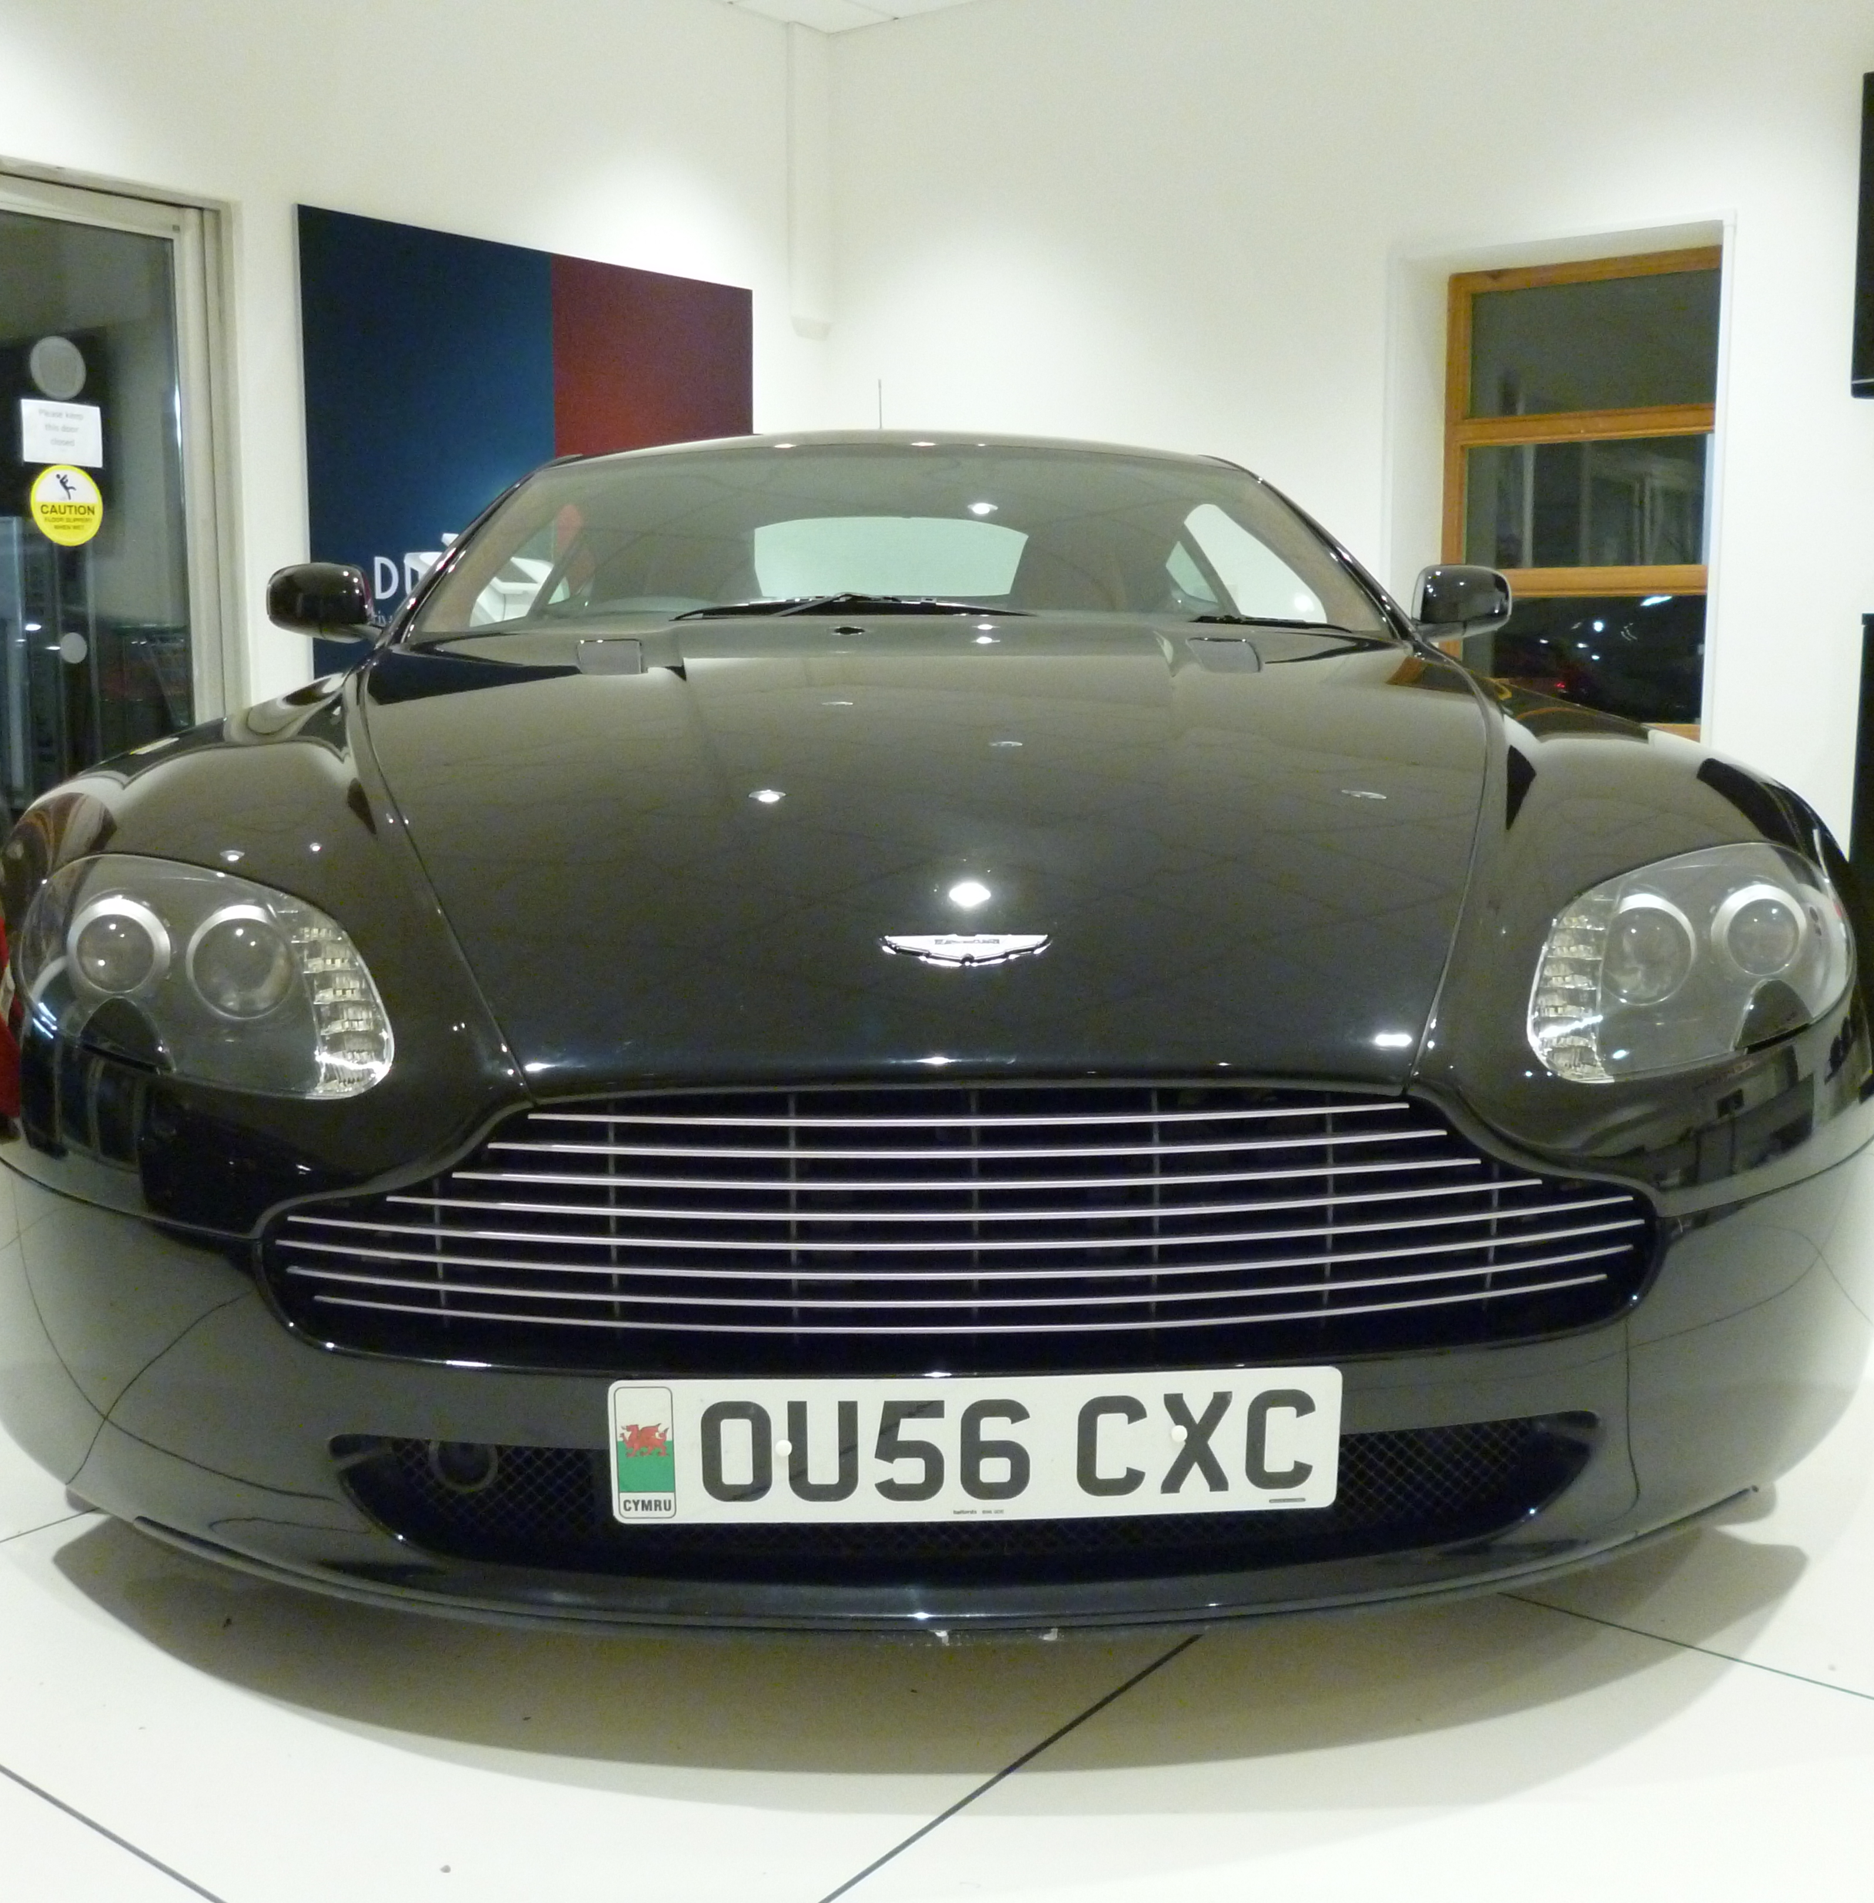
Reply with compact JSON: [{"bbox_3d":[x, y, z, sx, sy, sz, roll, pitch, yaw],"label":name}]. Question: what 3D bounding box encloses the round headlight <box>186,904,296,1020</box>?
[{"bbox_3d":[-0.590,0.009,1.740,0.095,0.098,0.065,0,7,-3],"label":"round headlight"}]

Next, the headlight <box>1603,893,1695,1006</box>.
[{"bbox_3d":[0.622,-0.002,1.800,0.095,0.098,0.065,0,7,-3],"label":"headlight"}]

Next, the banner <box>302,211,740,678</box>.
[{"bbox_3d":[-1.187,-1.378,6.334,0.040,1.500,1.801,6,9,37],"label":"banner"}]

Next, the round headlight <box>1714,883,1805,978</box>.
[{"bbox_3d":[0.748,-0.019,1.865,0.086,0.088,0.065,0,7,-3],"label":"round headlight"}]

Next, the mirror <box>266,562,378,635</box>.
[{"bbox_3d":[-0.988,-0.564,3.300,0.185,0.125,0.130,0,7,-3],"label":"mirror"}]

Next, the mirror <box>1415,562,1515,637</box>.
[{"bbox_3d":[0.868,-0.578,3.390,0.180,0.125,0.130,0,7,-3],"label":"mirror"}]

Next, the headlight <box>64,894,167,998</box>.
[{"bbox_3d":[-0.717,-0.006,1.797,0.088,0.088,0.065,0,7,-3],"label":"headlight"}]

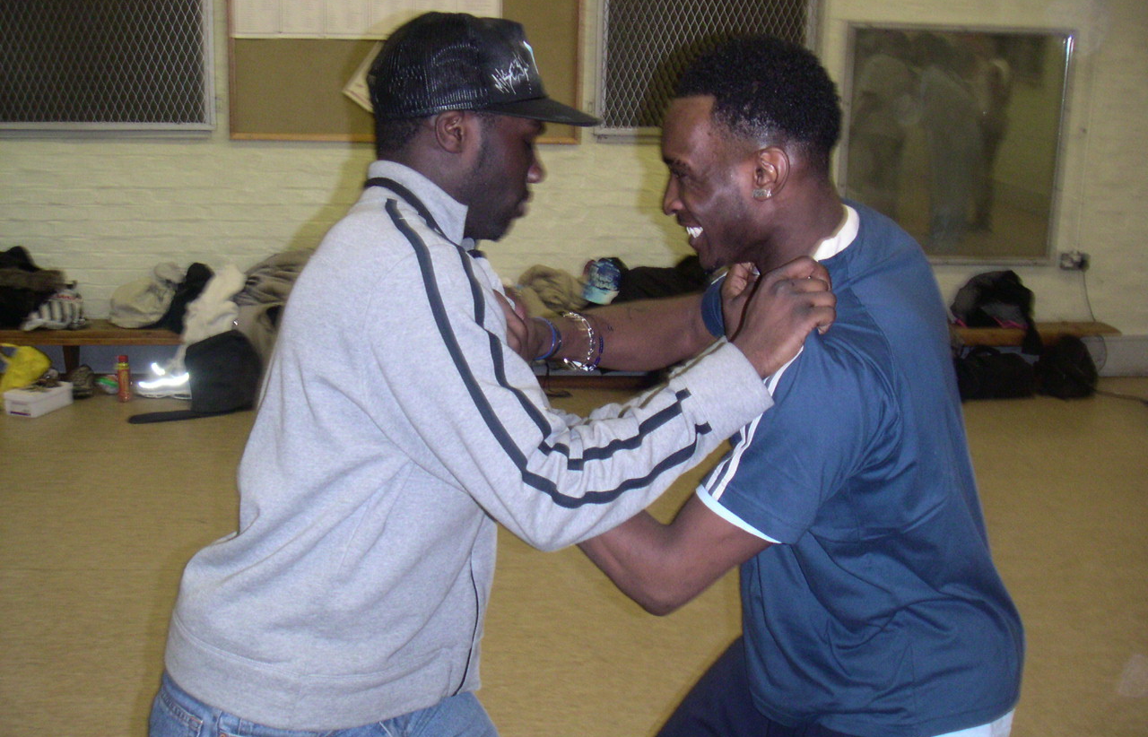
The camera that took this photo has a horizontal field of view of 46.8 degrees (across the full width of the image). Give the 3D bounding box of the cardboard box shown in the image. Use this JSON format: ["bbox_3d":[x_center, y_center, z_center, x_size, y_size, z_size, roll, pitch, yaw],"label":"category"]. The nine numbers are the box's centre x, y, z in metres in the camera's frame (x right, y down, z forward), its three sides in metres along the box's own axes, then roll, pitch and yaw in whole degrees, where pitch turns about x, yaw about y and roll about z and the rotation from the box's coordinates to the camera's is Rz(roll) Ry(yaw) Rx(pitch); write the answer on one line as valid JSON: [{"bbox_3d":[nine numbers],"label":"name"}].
[{"bbox_3d":[-2.236,0.125,5.565,0.150,0.092,0.285,4,12,13],"label":"cardboard box"}]

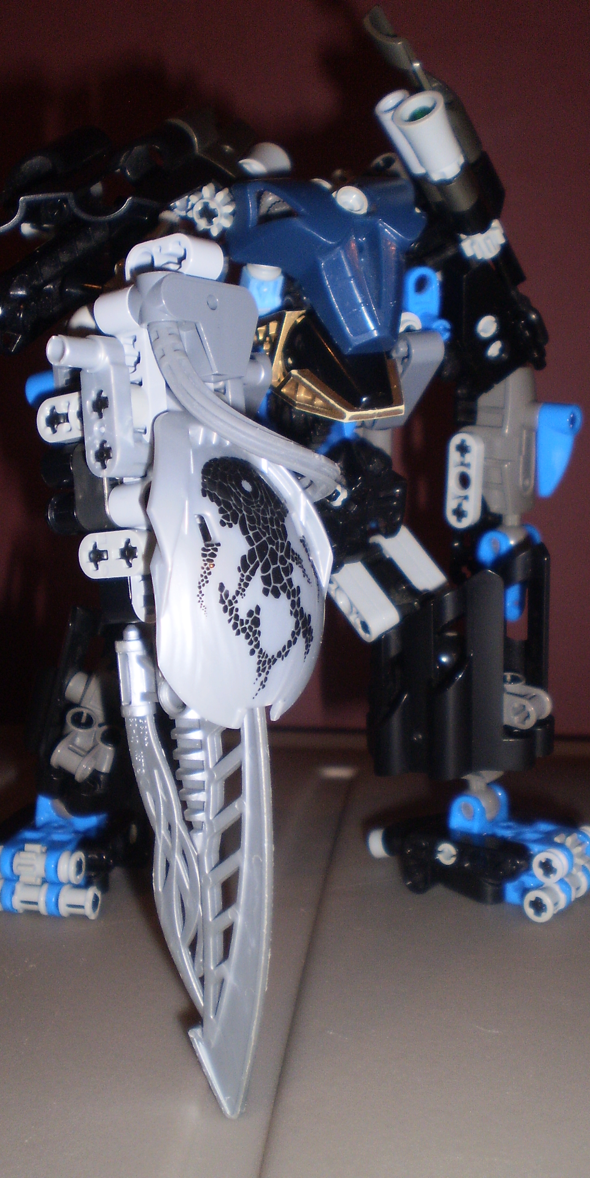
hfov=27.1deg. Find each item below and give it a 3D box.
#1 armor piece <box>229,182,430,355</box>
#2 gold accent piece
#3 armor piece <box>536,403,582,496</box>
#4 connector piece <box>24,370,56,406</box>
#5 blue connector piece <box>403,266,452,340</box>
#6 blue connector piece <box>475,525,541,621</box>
[{"bbox_3d":[0.006,-0.070,0.264,0.038,0.034,0.027,-3,18,-30],"label":"armor piece"},{"bbox_3d":[0.007,-0.048,0.264,0.027,0.021,0.023,-3,18,-30],"label":"gold accent piece"},{"bbox_3d":[0.066,-0.035,0.306,0.009,0.024,0.008,2,6,20],"label":"armor piece"},{"bbox_3d":[-0.066,-0.046,0.318,0.009,0.024,0.008,-3,6,-25],"label":"connector piece"},{"bbox_3d":[0.031,-0.067,0.289,0.011,0.018,0.009,-3,6,-25],"label":"blue connector piece"},{"bbox_3d":[0.054,-0.004,0.310,0.009,0.024,0.015,9,13,41],"label":"blue connector piece"}]

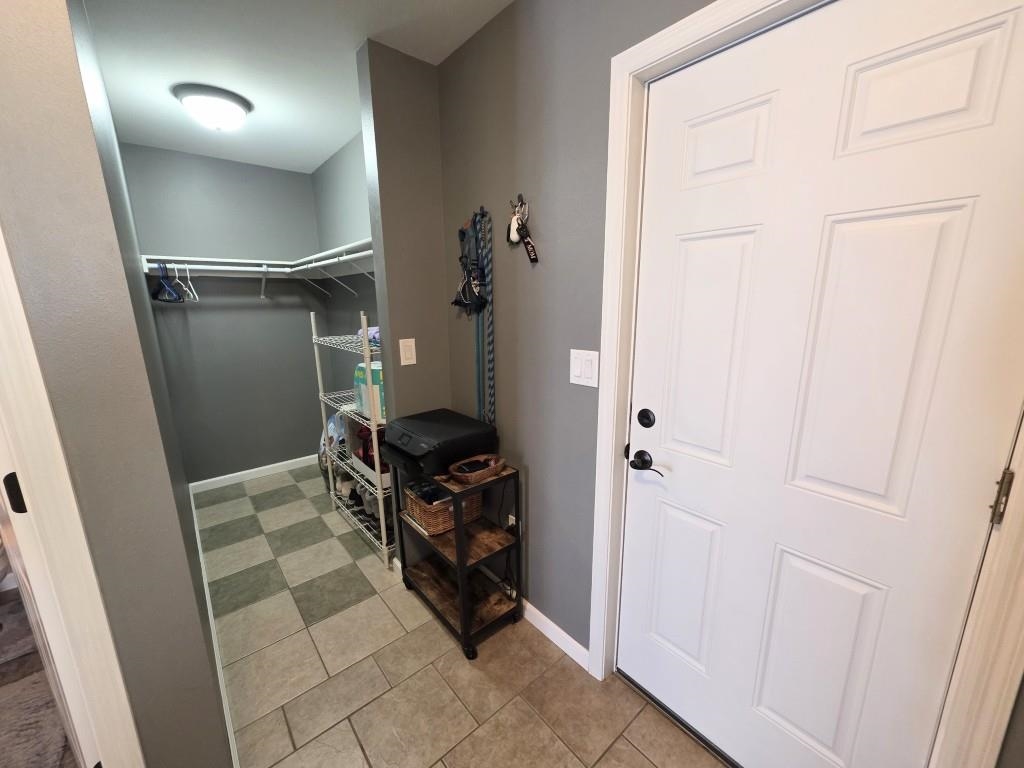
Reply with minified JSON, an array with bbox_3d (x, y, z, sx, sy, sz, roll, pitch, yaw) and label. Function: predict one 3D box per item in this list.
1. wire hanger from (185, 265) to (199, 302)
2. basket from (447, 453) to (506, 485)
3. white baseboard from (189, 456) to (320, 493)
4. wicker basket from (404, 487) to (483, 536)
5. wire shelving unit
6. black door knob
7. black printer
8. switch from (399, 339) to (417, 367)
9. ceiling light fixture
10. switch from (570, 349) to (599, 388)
[{"bbox_3d":[-2.130,-0.666,2.546,0.420,0.238,0.016,11,17,42],"label":"wire hanger"},{"bbox_3d":[-0.132,0.345,1.575,0.216,0.052,0.113,-11,16,-40],"label":"basket"},{"bbox_3d":[-2.052,0.740,3.284,1.055,0.088,0.014,-10,15,-36],"label":"white baseboard"},{"bbox_3d":[-0.340,0.579,1.884,0.265,0.140,0.260,-11,16,-40],"label":"wicker basket"},{"bbox_3d":[-0.869,0.259,2.403,0.355,1.383,0.870,-11,16,-40],"label":"wire shelving unit"},{"bbox_3d":[0.439,0.267,1.252,0.064,0.065,0.130,-11,16,-40],"label":"black door knob"},{"bbox_3d":[-0.341,0.259,1.756,0.348,0.146,0.407,-11,16,-40],"label":"black printer"},{"bbox_3d":[-0.482,-0.149,1.800,0.077,0.120,0.010,-11,16,-40],"label":"switch"},{"bbox_3d":[-1.474,-1.350,1.918,0.330,0.135,0.330,-11,16,-40],"label":"ceiling light fixture"},{"bbox_3d":[0.245,-0.052,1.328,0.010,0.120,0.115,-11,16,-40],"label":"switch"}]

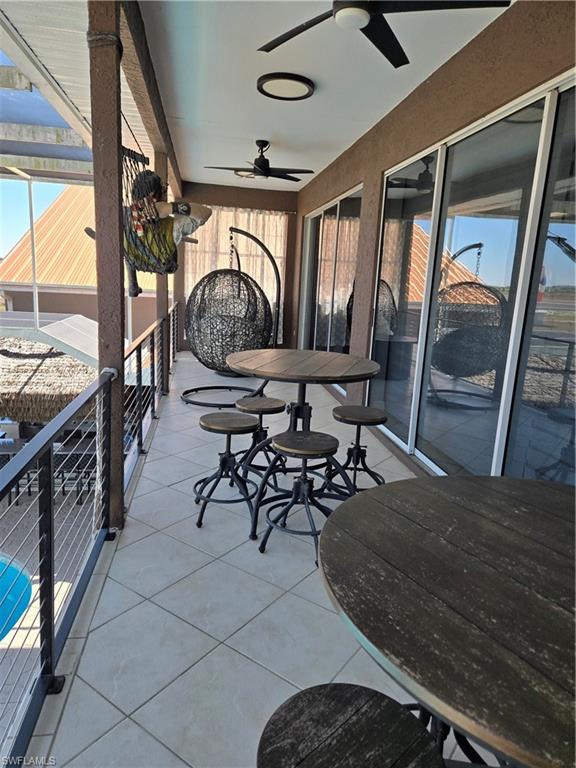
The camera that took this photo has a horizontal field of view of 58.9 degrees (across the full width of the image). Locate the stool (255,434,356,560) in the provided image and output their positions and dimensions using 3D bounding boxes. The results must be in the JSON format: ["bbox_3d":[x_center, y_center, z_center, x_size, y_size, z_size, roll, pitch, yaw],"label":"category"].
[{"bbox_3d":[0.082,0.611,2.817,0.430,0.617,0.430,1,12,-10],"label":"stool"}]

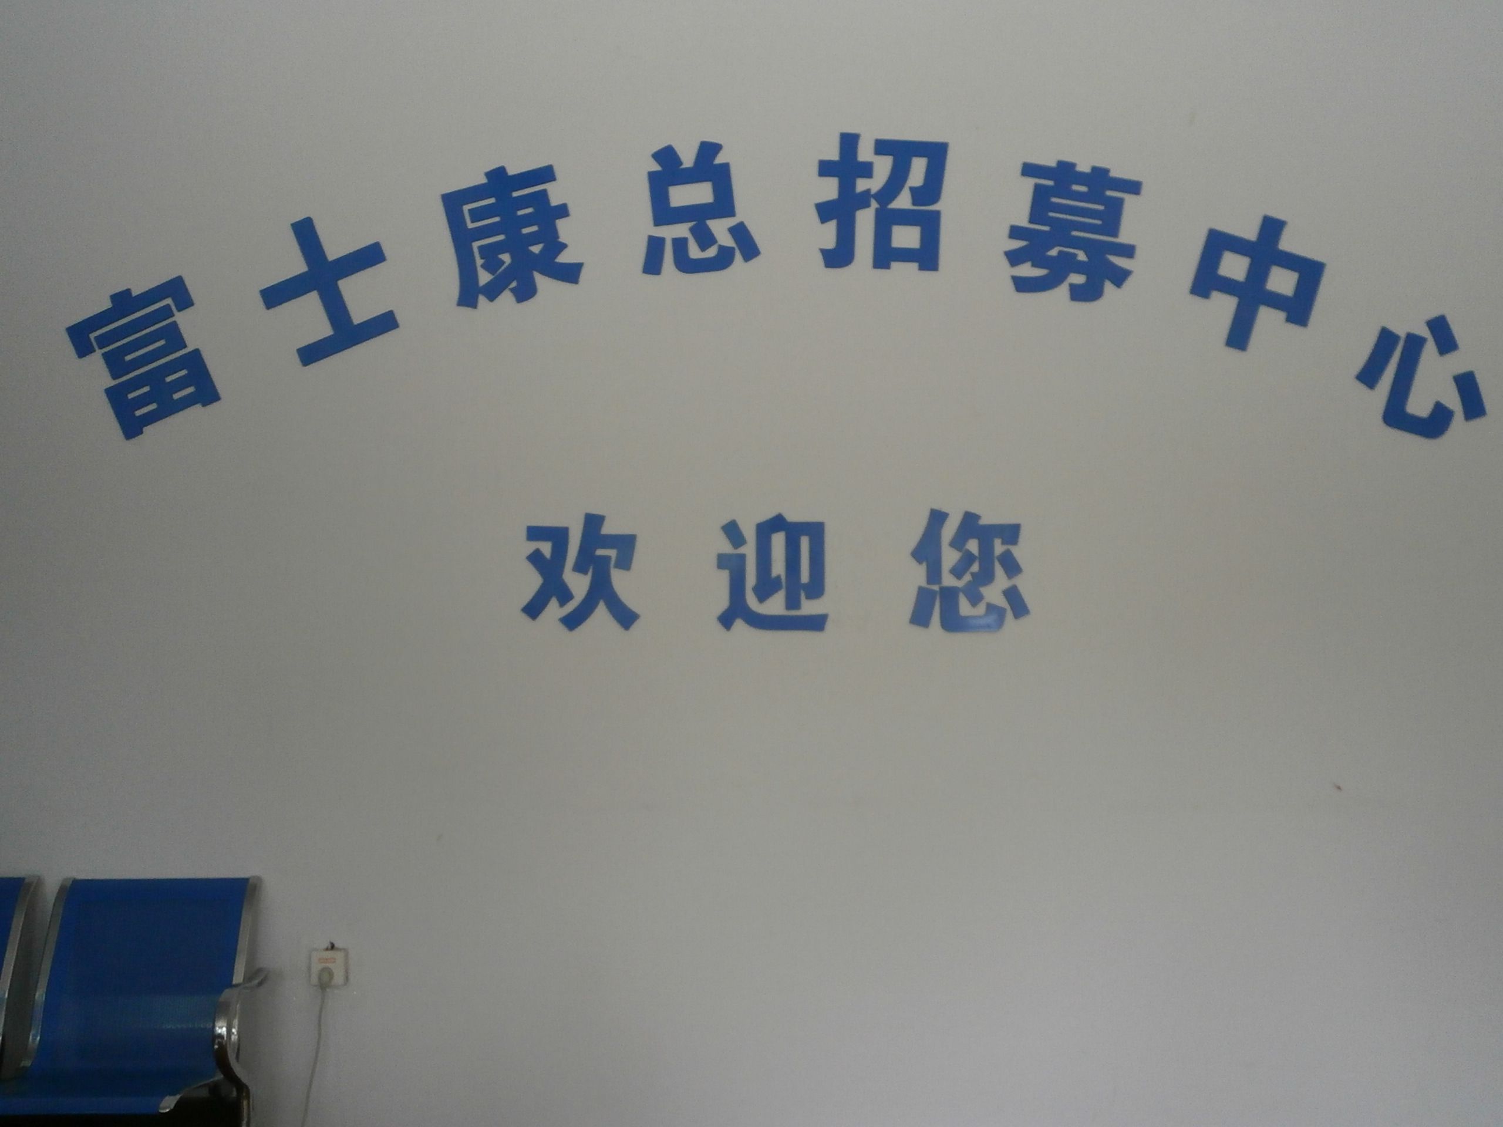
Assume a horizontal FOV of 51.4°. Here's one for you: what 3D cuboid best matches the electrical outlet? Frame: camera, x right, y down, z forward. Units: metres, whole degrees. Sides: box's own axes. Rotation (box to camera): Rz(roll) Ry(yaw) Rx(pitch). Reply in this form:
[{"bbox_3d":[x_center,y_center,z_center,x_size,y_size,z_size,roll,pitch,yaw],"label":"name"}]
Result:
[{"bbox_3d":[-0.987,0.942,3.650,0.087,0.087,0.015,0,-1,0],"label":"electrical outlet"}]

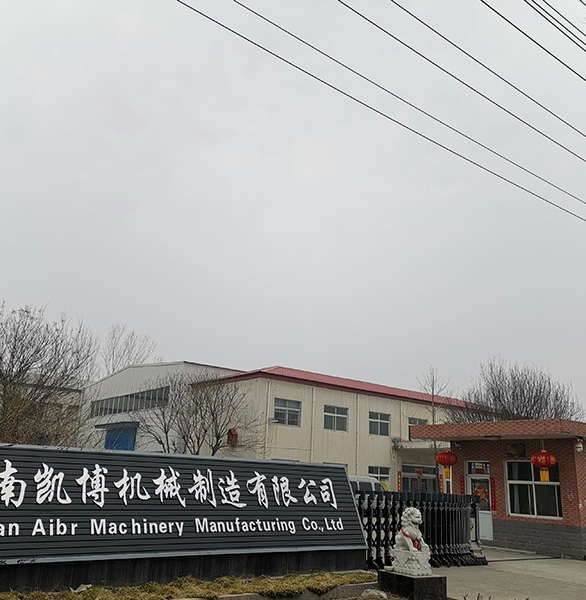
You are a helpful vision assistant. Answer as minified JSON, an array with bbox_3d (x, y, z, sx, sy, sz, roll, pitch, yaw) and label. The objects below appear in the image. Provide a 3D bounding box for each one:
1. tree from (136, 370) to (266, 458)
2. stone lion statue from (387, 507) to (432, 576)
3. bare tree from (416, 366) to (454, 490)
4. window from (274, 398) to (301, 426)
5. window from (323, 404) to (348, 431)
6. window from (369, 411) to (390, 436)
[{"bbox_3d":[-3.116,4.792,20.200,4.219,5.043,3.800,5,-16,-8],"label":"tree"},{"bbox_3d":[1.892,3.815,9.910,0.410,0.970,0.500,14,-20,-35],"label":"stone lion statue"},{"bbox_3d":[5.909,5.994,25.829,1.464,6.550,1.500,-1,-16,13],"label":"bare tree"},{"bbox_3d":[-0.259,6.561,36.117,1.879,1.513,0.150,13,-19,-33],"label":"window"},{"bbox_3d":[2.655,7.259,38.075,1.868,1.468,0.150,13,-19,-33],"label":"window"},{"bbox_3d":[5.574,7.971,40.032,1.787,1.421,0.150,13,-19,-33],"label":"window"}]

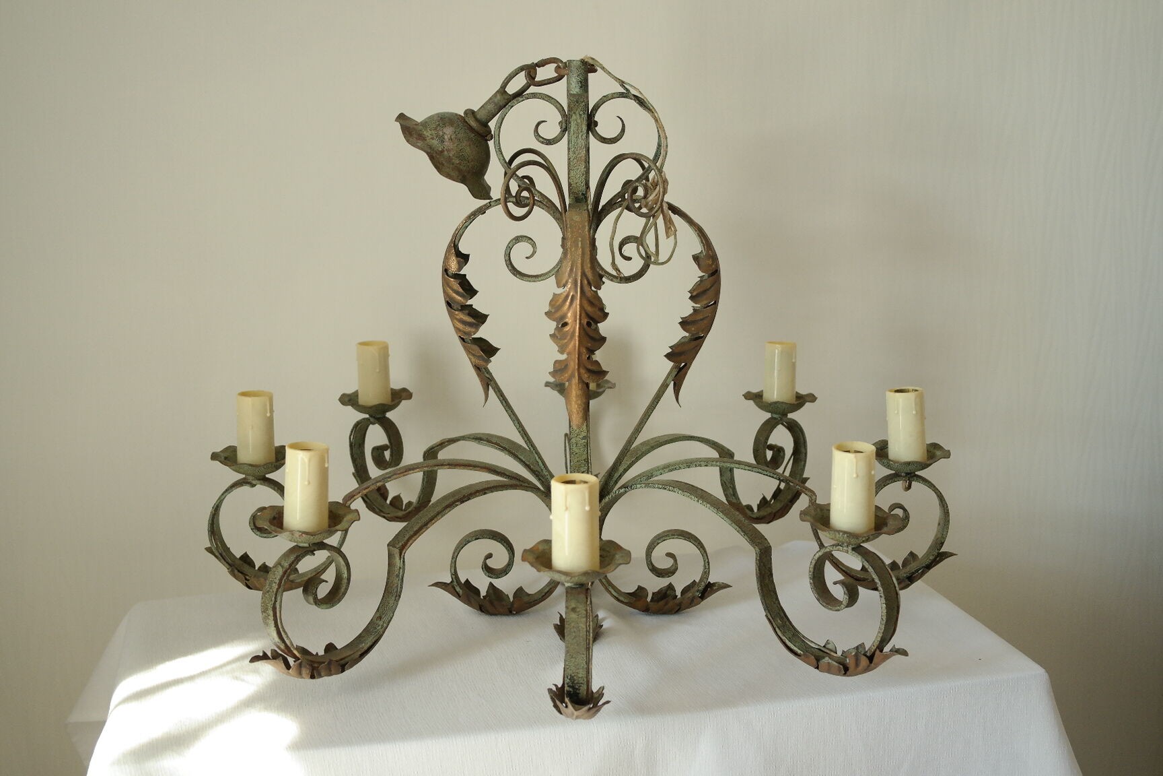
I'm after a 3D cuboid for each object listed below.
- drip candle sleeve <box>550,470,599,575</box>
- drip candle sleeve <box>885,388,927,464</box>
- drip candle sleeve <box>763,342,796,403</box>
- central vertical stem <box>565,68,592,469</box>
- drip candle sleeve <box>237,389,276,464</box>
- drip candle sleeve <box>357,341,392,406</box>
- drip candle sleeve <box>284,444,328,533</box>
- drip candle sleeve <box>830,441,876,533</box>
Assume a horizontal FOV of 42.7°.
[{"bbox_3d":[-0.004,0.088,0.949,0.030,0.062,0.030,0,12,0],"label":"drip candle sleeve"},{"bbox_3d":[0.264,0.032,1.206,0.030,0.062,0.030,-4,12,1],"label":"drip candle sleeve"},{"bbox_3d":[0.186,-0.011,1.389,0.030,0.062,0.030,-1,12,0],"label":"drip candle sleeve"},{"bbox_3d":[-0.003,-0.076,1.183,0.017,0.361,0.017,0,13,0],"label":"central vertical stem"},{"bbox_3d":[-0.264,0.035,1.207,0.030,0.062,0.030,2,12,0],"label":"drip candle sleeve"},{"bbox_3d":[-0.194,-0.010,1.389,0.030,0.062,0.030,0,12,0],"label":"drip candle sleeve"},{"bbox_3d":[-0.189,0.070,1.025,0.030,0.062,0.030,3,12,-1],"label":"drip candle sleeve"},{"bbox_3d":[0.188,0.071,1.024,0.030,0.062,0.030,-1,12,0],"label":"drip candle sleeve"}]

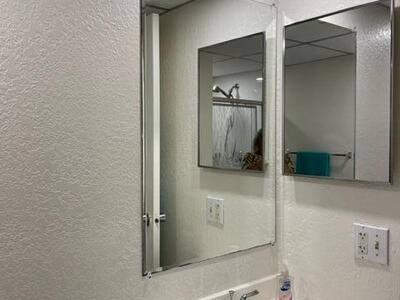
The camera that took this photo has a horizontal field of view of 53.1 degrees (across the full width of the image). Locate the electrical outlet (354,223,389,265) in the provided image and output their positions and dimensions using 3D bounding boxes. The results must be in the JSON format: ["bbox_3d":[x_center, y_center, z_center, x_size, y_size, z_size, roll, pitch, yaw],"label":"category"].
[{"bbox_3d":[0.545,0.302,1.287,0.018,0.115,0.116,-1,2,-40],"label":"electrical outlet"}]

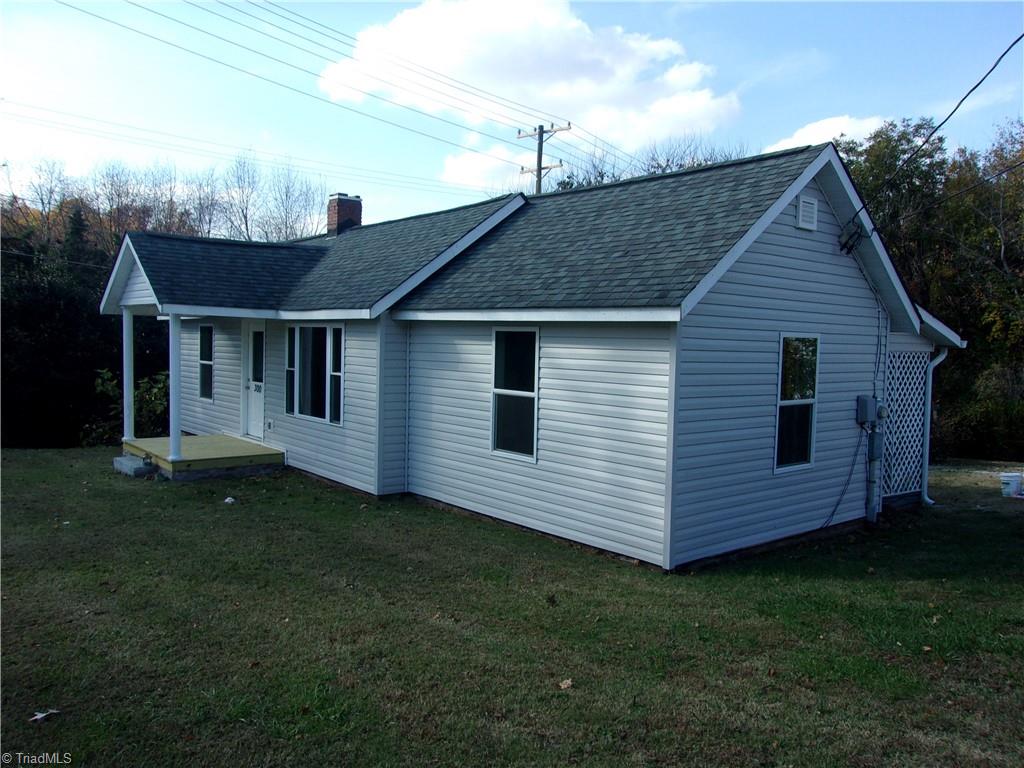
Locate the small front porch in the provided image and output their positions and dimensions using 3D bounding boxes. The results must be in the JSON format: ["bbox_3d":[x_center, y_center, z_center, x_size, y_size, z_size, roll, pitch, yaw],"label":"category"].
[{"bbox_3d":[-5.142,1.183,13.254,1.780,0.272,2.589,-1,4,-40],"label":"small front porch"}]

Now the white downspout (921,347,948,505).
[{"bbox_3d":[6.013,0.613,11.365,0.532,2.220,0.075,-1,4,-40],"label":"white downspout"}]

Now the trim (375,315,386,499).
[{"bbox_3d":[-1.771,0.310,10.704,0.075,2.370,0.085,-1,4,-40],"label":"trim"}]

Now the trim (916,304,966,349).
[{"bbox_3d":[5.784,-0.759,10.756,1.688,0.150,0.050,19,-9,-40],"label":"trim"}]

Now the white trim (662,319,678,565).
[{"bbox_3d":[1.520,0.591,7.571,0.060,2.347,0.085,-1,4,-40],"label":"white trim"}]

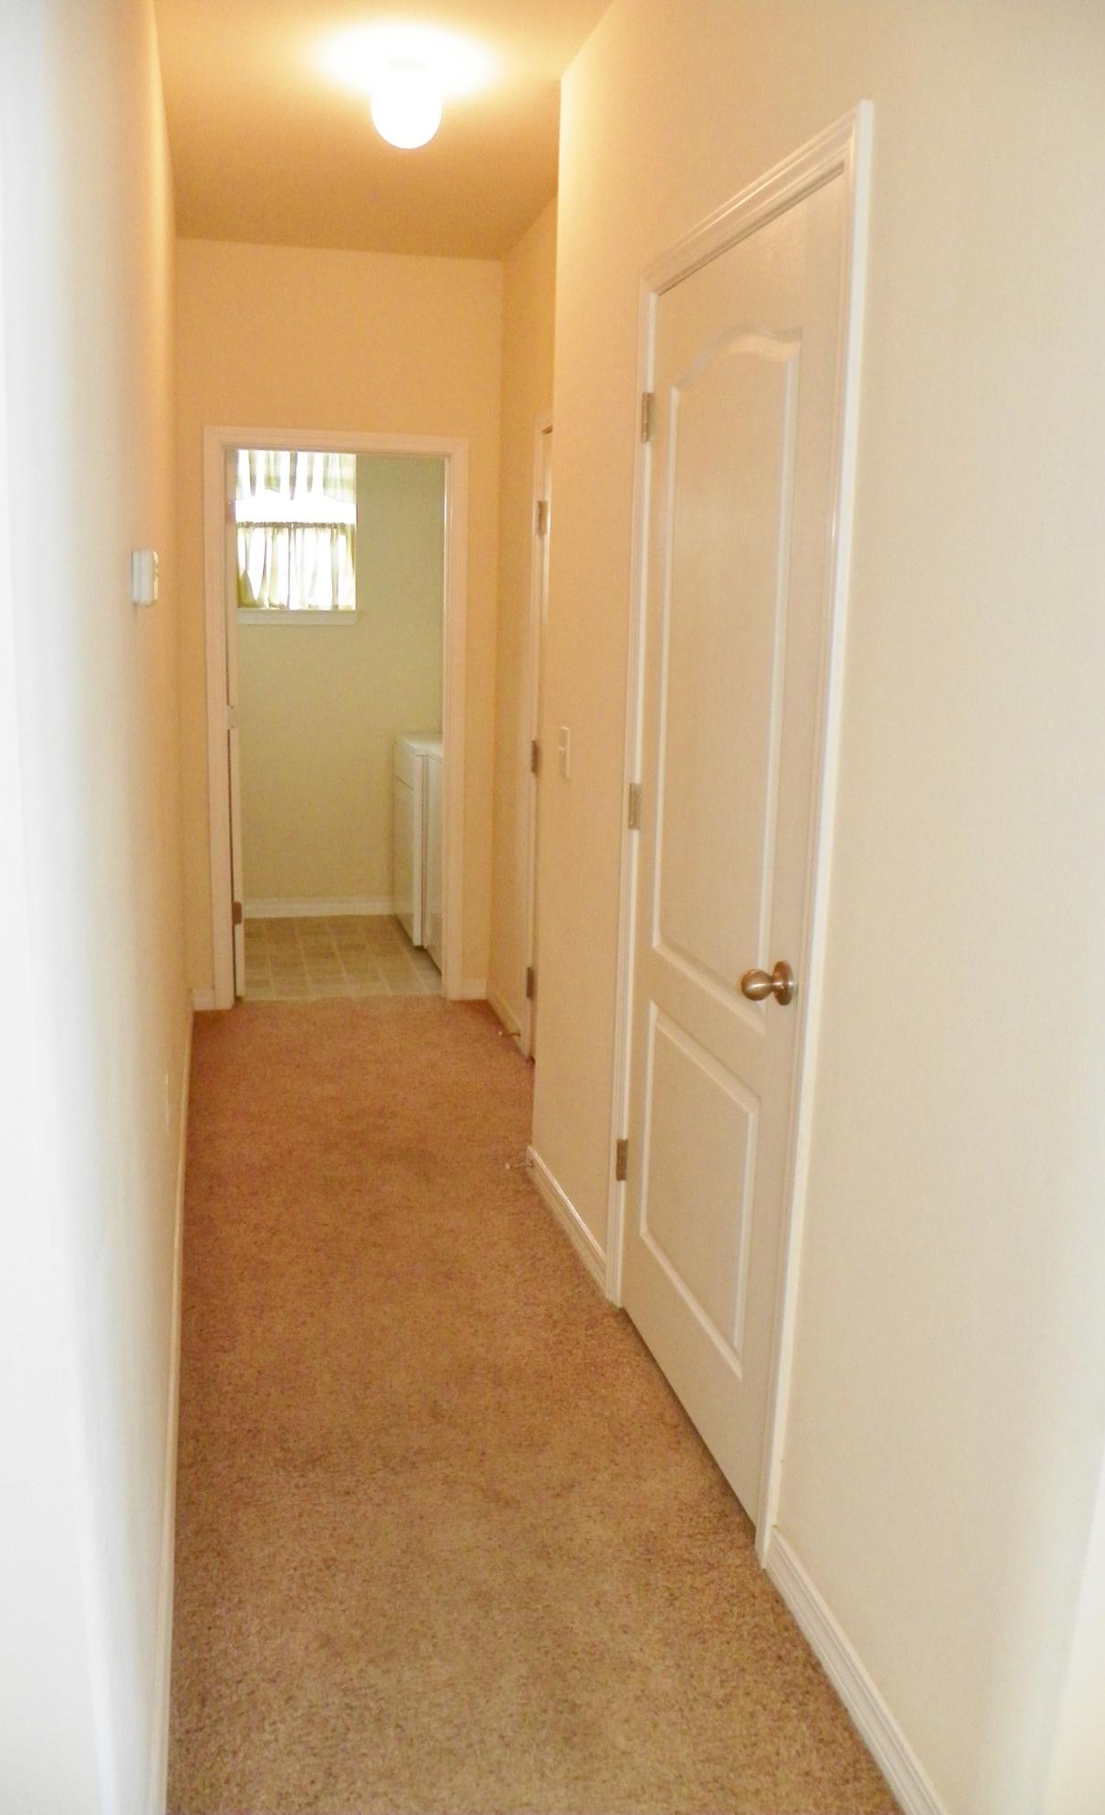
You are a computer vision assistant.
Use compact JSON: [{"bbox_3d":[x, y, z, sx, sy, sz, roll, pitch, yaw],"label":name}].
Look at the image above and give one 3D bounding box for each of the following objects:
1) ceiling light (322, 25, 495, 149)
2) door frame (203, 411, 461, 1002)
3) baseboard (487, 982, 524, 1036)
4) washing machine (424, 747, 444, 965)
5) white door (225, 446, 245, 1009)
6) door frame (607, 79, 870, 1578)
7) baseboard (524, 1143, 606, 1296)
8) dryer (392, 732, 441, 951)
[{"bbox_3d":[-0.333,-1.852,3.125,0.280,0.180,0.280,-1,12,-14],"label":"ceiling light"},{"bbox_3d":[-0.807,-0.670,5.151,0.948,2.121,0.120,-1,12,-14],"label":"door frame"},{"bbox_3d":[-0.188,0.394,5.134,0.015,0.080,0.640,-1,12,-14],"label":"baseboard"},{"bbox_3d":[-0.166,-0.218,5.883,0.670,0.980,0.680,-1,12,-14],"label":"washing machine"},{"bbox_3d":[-1.288,-0.721,5.508,0.037,2.030,0.800,-1,12,-14],"label":"white door"},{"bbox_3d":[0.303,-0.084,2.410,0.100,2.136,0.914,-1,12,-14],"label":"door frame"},{"bbox_3d":[0.032,0.757,3.391,0.015,0.080,0.741,-1,12,-14],"label":"baseboard"},{"bbox_3d":[-0.371,-0.360,6.549,0.690,0.980,0.680,-1,12,-14],"label":"dryer"}]

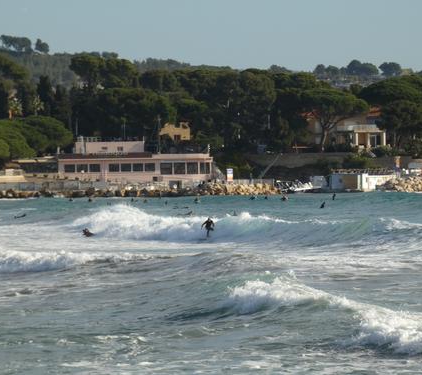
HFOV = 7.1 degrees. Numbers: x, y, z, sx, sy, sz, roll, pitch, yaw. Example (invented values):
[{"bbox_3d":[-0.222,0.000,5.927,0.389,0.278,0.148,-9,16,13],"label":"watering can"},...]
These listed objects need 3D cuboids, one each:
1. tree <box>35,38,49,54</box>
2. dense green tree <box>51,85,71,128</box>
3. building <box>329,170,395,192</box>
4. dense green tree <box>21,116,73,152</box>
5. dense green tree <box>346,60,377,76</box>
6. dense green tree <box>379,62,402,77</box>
[{"bbox_3d":[-74.150,-62.050,1500.000,6.160,7.040,6.160,0,0,0],"label":"tree"},{"bbox_3d":[-30.260,-15.480,690.000,4.050,10.730,4.050,0,0,0],"label":"dense green tree"},{"bbox_3d":[26.890,-1.060,605.000,6.900,3.900,10.300,0,0,35],"label":"building"},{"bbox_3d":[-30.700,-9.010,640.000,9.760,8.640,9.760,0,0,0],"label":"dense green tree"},{"bbox_3d":[66.230,-52.360,1500.000,14.080,7.040,11.000,0,0,0],"label":"dense green tree"},{"bbox_3d":[78.990,-51.700,1500.000,9.680,6.600,9.680,0,0,0],"label":"dense green tree"}]

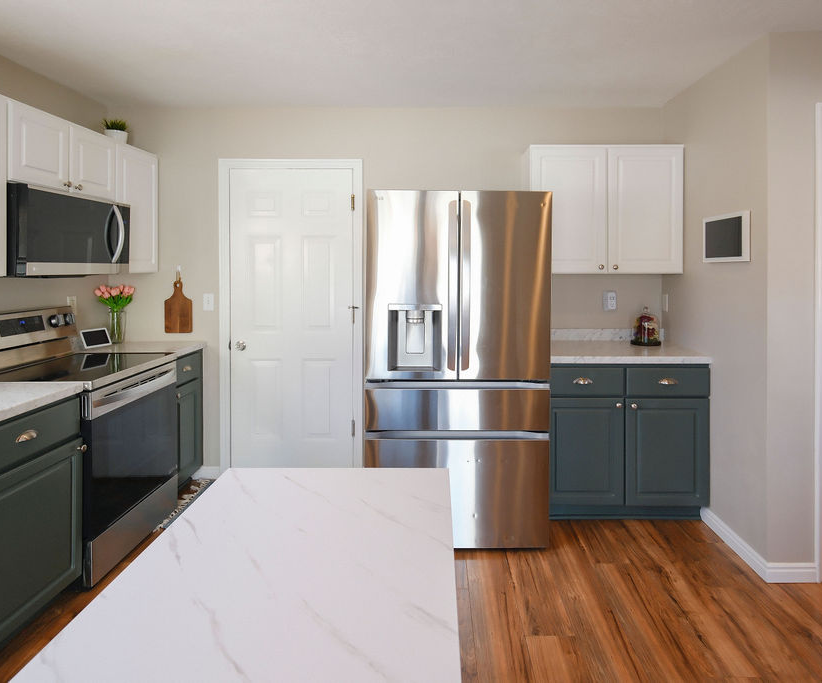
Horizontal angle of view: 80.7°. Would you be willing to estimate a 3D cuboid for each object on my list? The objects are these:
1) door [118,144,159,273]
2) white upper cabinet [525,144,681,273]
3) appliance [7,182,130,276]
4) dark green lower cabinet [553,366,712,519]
[{"bbox_3d":[-1.717,-0.821,3.045,0.030,0.750,0.400,0,5,2],"label":"door"},{"bbox_3d":[1.164,-0.798,3.020,0.914,0.763,0.325,0,5,3],"label":"white upper cabinet"},{"bbox_3d":[-1.898,-0.555,2.527,0.462,0.410,0.726,0,7,2],"label":"appliance"},{"bbox_3d":[1.137,0.520,2.830,0.890,0.870,0.620,0,5,3],"label":"dark green lower cabinet"}]

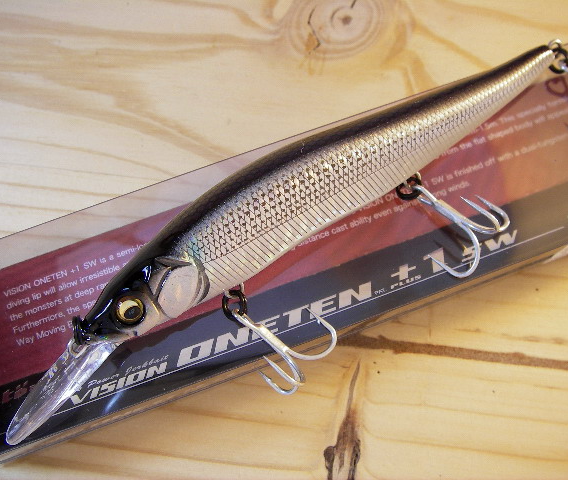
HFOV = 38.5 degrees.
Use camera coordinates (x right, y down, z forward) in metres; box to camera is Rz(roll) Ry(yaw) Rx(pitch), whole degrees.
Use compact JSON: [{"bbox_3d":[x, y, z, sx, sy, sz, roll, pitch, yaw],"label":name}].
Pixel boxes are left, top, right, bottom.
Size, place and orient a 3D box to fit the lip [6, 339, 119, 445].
[{"bbox_3d":[-0.040,0.028,0.148,0.004,0.014,0.025,40,88,-24],"label":"lip"}]

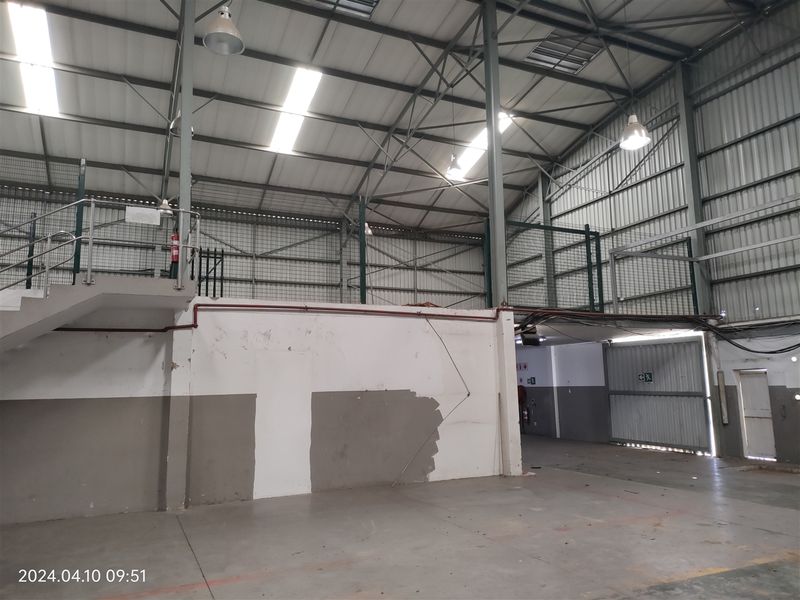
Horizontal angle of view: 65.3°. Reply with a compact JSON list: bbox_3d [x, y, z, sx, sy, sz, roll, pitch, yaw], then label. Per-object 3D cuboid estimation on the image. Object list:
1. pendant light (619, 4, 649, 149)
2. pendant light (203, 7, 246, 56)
[{"bbox_3d":[3.719,-3.675,10.101,0.460,2.420,0.460,3,-10,-24],"label":"pendant light"},{"bbox_3d":[-1.998,-3.137,7.117,0.455,0.470,0.455,3,-10,-24],"label":"pendant light"}]

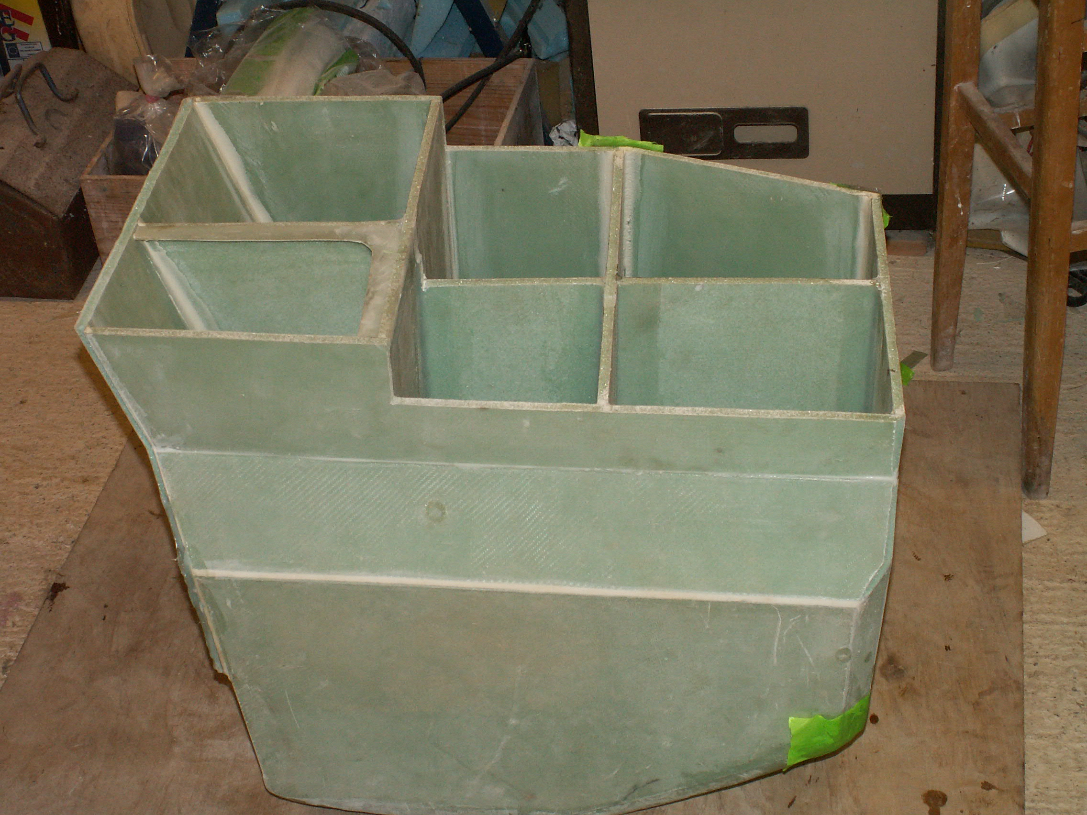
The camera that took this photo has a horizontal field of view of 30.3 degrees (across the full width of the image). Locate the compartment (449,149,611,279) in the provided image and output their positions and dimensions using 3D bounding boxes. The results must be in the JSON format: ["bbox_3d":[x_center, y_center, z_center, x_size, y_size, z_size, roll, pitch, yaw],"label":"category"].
[{"bbox_3d":[-0.017,-0.093,2.016,0.168,0.240,0.226,1,38,3],"label":"compartment"}]

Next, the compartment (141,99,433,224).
[{"bbox_3d":[-0.236,-0.142,1.986,0.240,0.240,0.227,1,38,3],"label":"compartment"}]

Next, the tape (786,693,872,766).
[{"bbox_3d":[0.265,0.299,1.880,0.078,0.060,0.036,1,38,3],"label":"tape"}]

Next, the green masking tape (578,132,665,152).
[{"bbox_3d":[0.079,-0.268,2.045,0.088,0.026,0.024,1,38,3],"label":"green masking tape"}]

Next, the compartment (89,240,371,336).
[{"bbox_3d":[-0.264,-0.028,1.811,0.230,0.200,0.143,1,38,3],"label":"compartment"}]

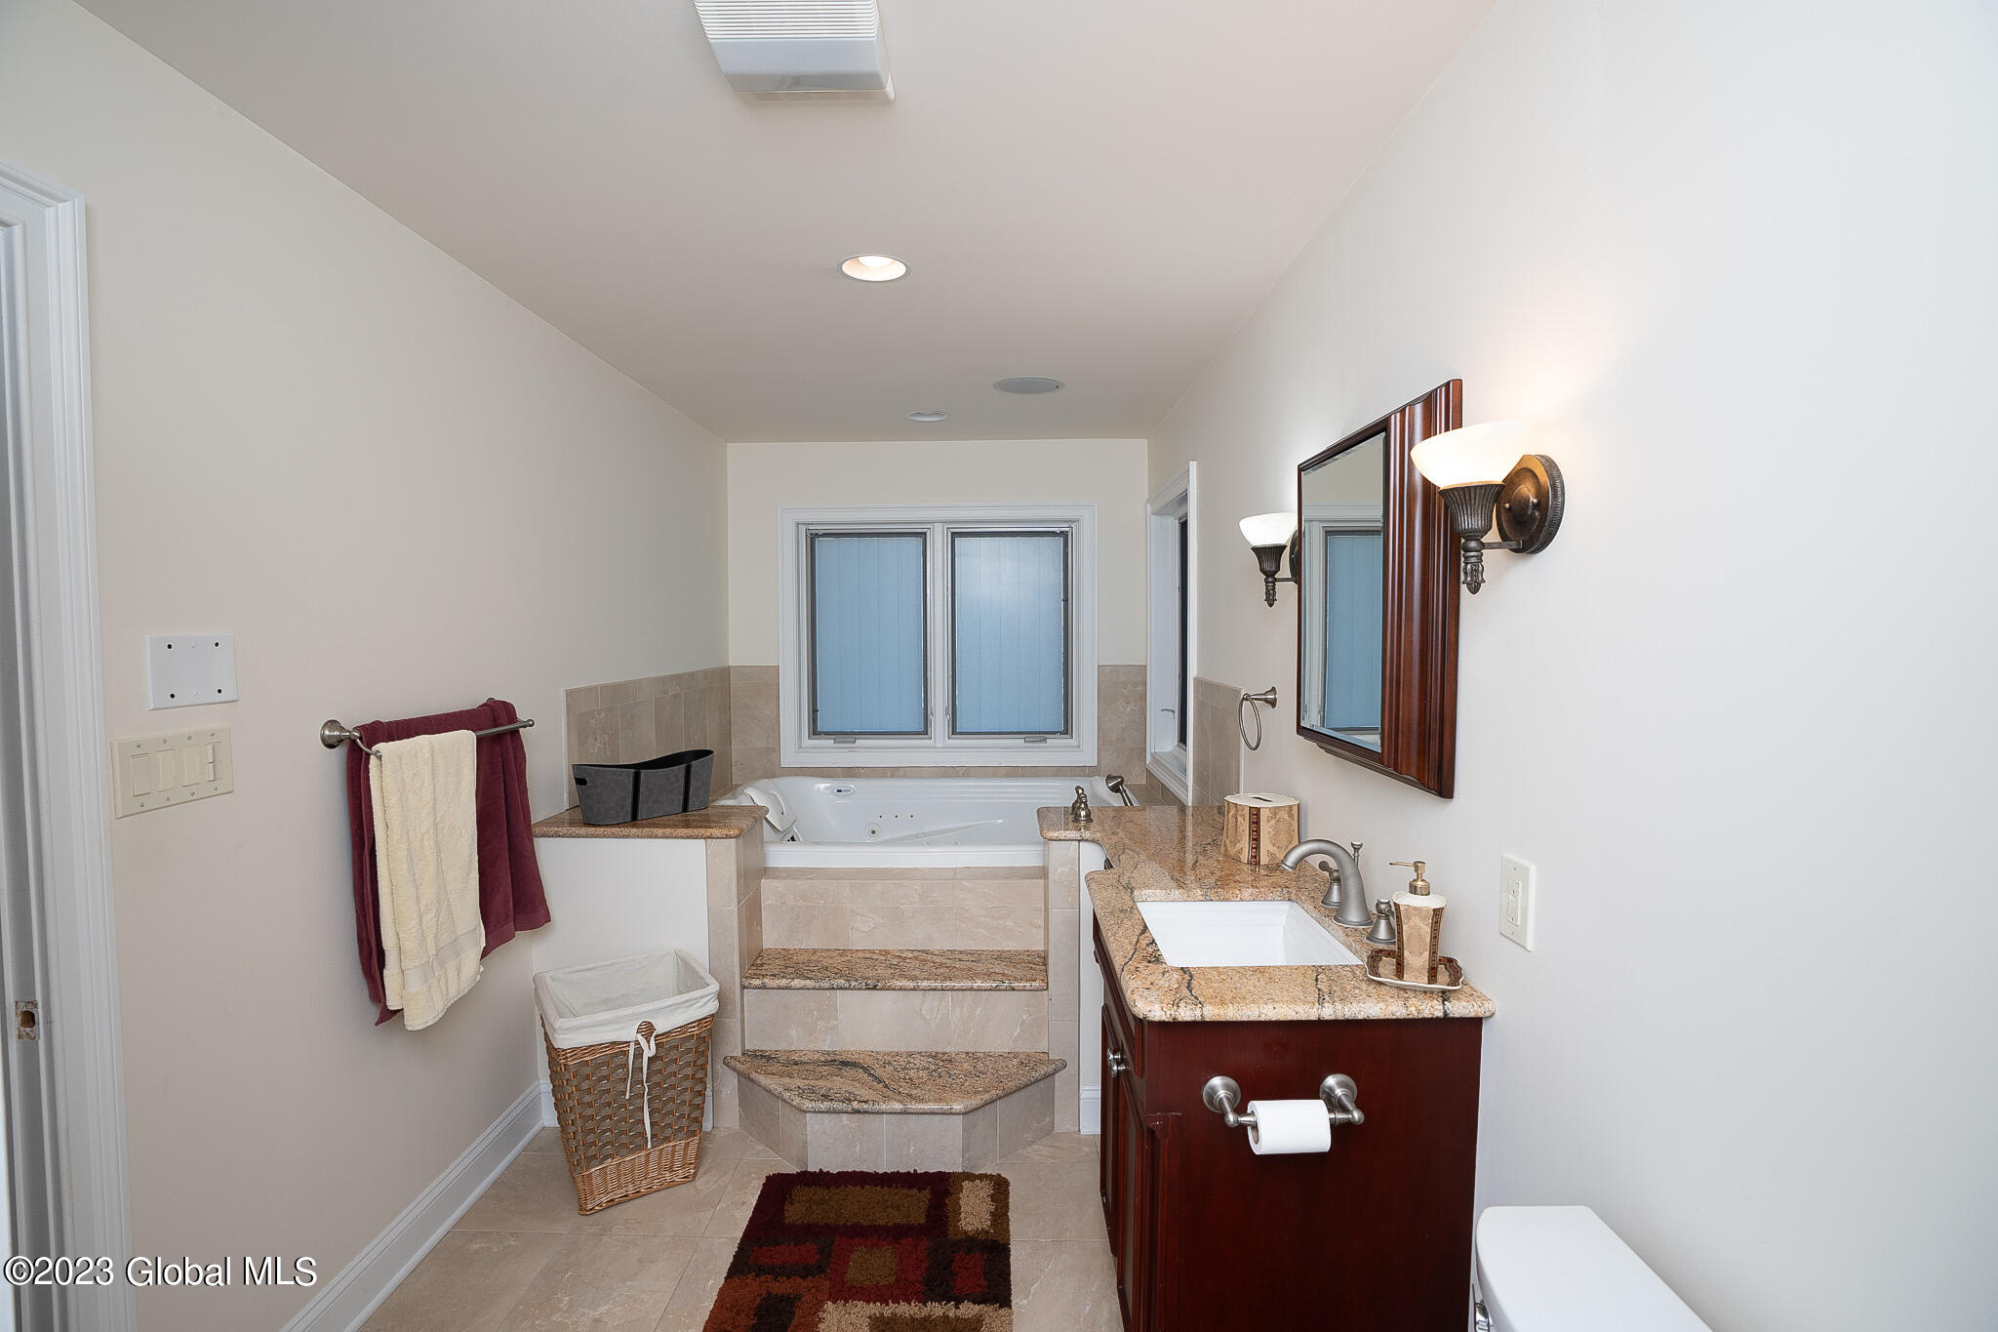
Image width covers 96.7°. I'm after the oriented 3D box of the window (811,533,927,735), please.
[{"bbox_3d":[-0.673,-0.163,4.604,0.606,1.042,0.060,0,3,0],"label":"window"}]

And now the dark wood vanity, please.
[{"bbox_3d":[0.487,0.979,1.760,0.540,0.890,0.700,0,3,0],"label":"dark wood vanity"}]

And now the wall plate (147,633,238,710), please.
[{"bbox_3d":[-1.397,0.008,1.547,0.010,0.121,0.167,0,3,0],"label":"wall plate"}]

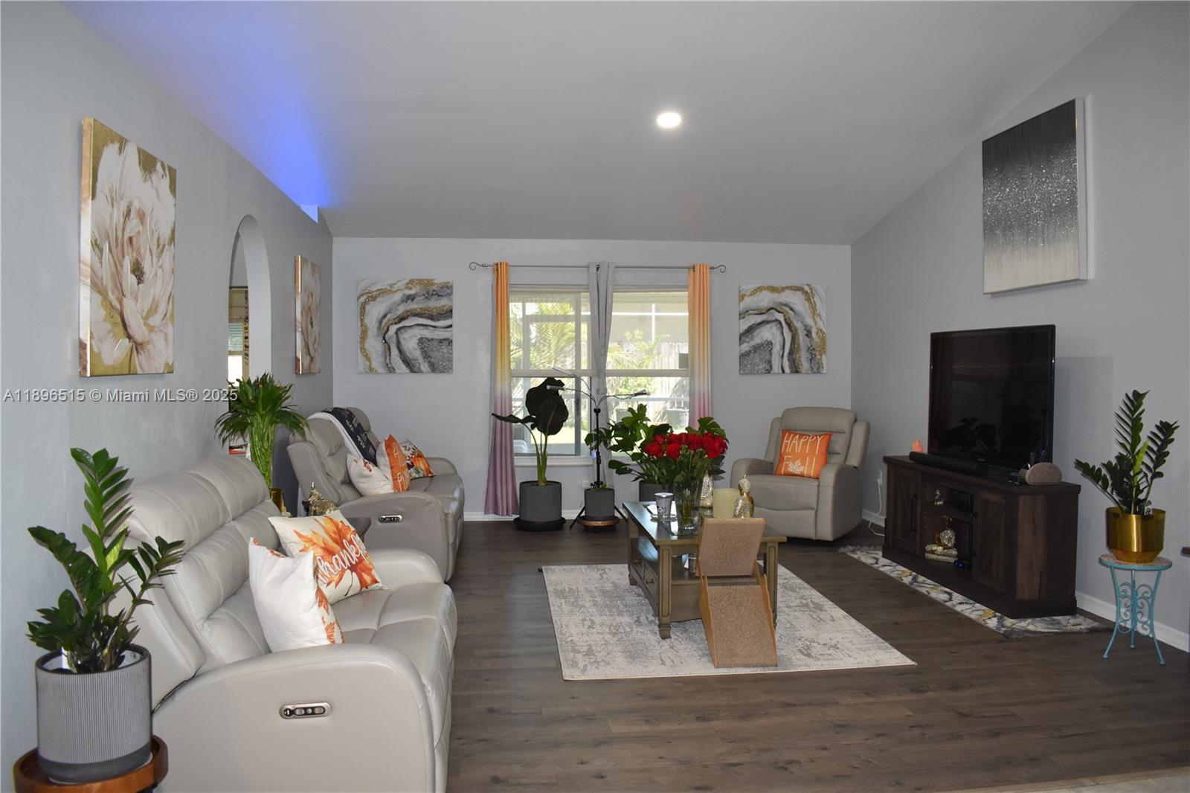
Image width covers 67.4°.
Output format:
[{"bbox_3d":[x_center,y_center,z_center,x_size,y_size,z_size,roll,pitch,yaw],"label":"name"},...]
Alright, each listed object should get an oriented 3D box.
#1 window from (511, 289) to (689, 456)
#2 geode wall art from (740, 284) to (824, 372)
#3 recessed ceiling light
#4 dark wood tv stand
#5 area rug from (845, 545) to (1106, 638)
[{"bbox_3d":[0.013,-0.210,8.024,1.690,1.520,0.100,0,2,-7],"label":"window"},{"bbox_3d":[1.719,-0.612,8.145,0.810,0.815,0.035,0,2,-7],"label":"geode wall art"},{"bbox_3d":[0.462,-1.728,5.582,0.170,0.030,0.170,0,-9,-6],"label":"recessed ceiling light"},{"bbox_3d":[2.353,0.821,5.643,0.410,0.715,1.625,0,2,-7],"label":"dark wood tv stand"},{"bbox_3d":[2.199,1.148,5.462,0.630,0.012,2.190,0,2,-6],"label":"area rug"}]

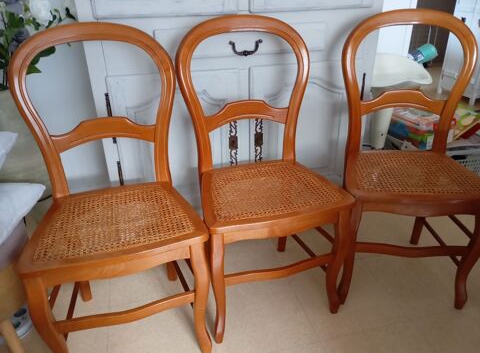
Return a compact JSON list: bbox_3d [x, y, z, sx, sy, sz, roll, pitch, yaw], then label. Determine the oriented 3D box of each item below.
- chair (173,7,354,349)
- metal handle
[{"bbox_3d":[0.074,0.003,1.257,0.455,0.936,0.466,-8,28,-16],"label":"chair"},{"bbox_3d":[0.025,-0.548,1.661,0.146,0.060,0.028,-9,29,-17],"label":"metal handle"}]

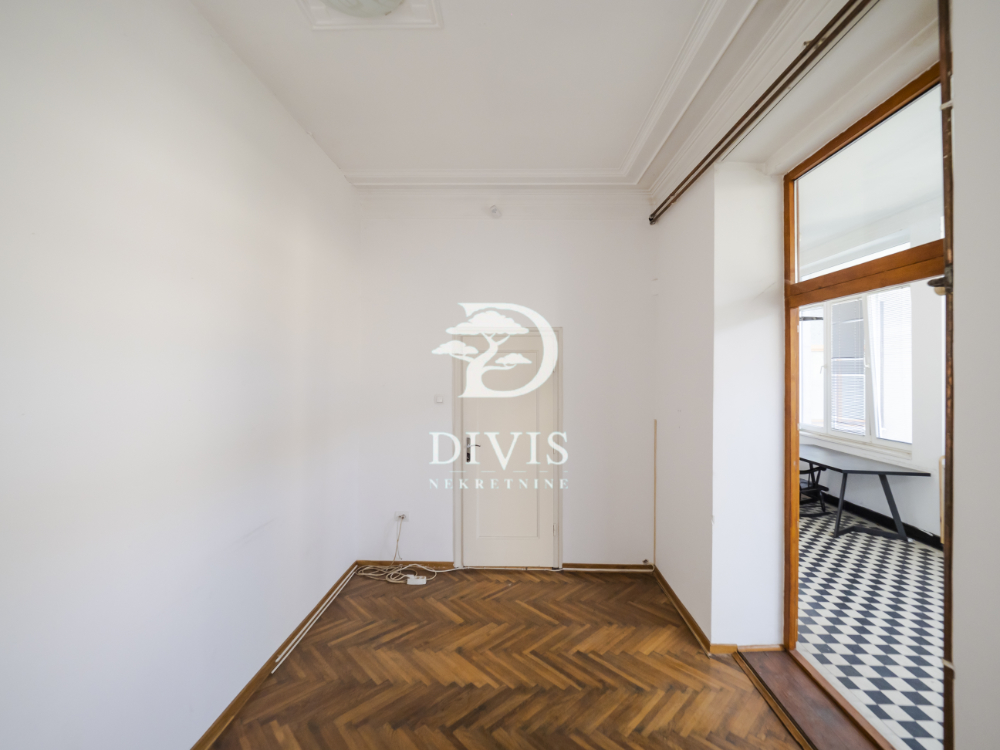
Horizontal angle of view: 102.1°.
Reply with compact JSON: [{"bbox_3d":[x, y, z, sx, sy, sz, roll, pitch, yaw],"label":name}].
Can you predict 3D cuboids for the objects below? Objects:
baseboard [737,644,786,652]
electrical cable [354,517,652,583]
[{"bbox_3d":[1.632,1.707,2.534,0.295,0.040,0.020,1,0,-2],"label":"baseboard"},{"bbox_3d":[0.048,1.476,3.425,2.585,0.465,0.302,1,0,1],"label":"electrical cable"}]

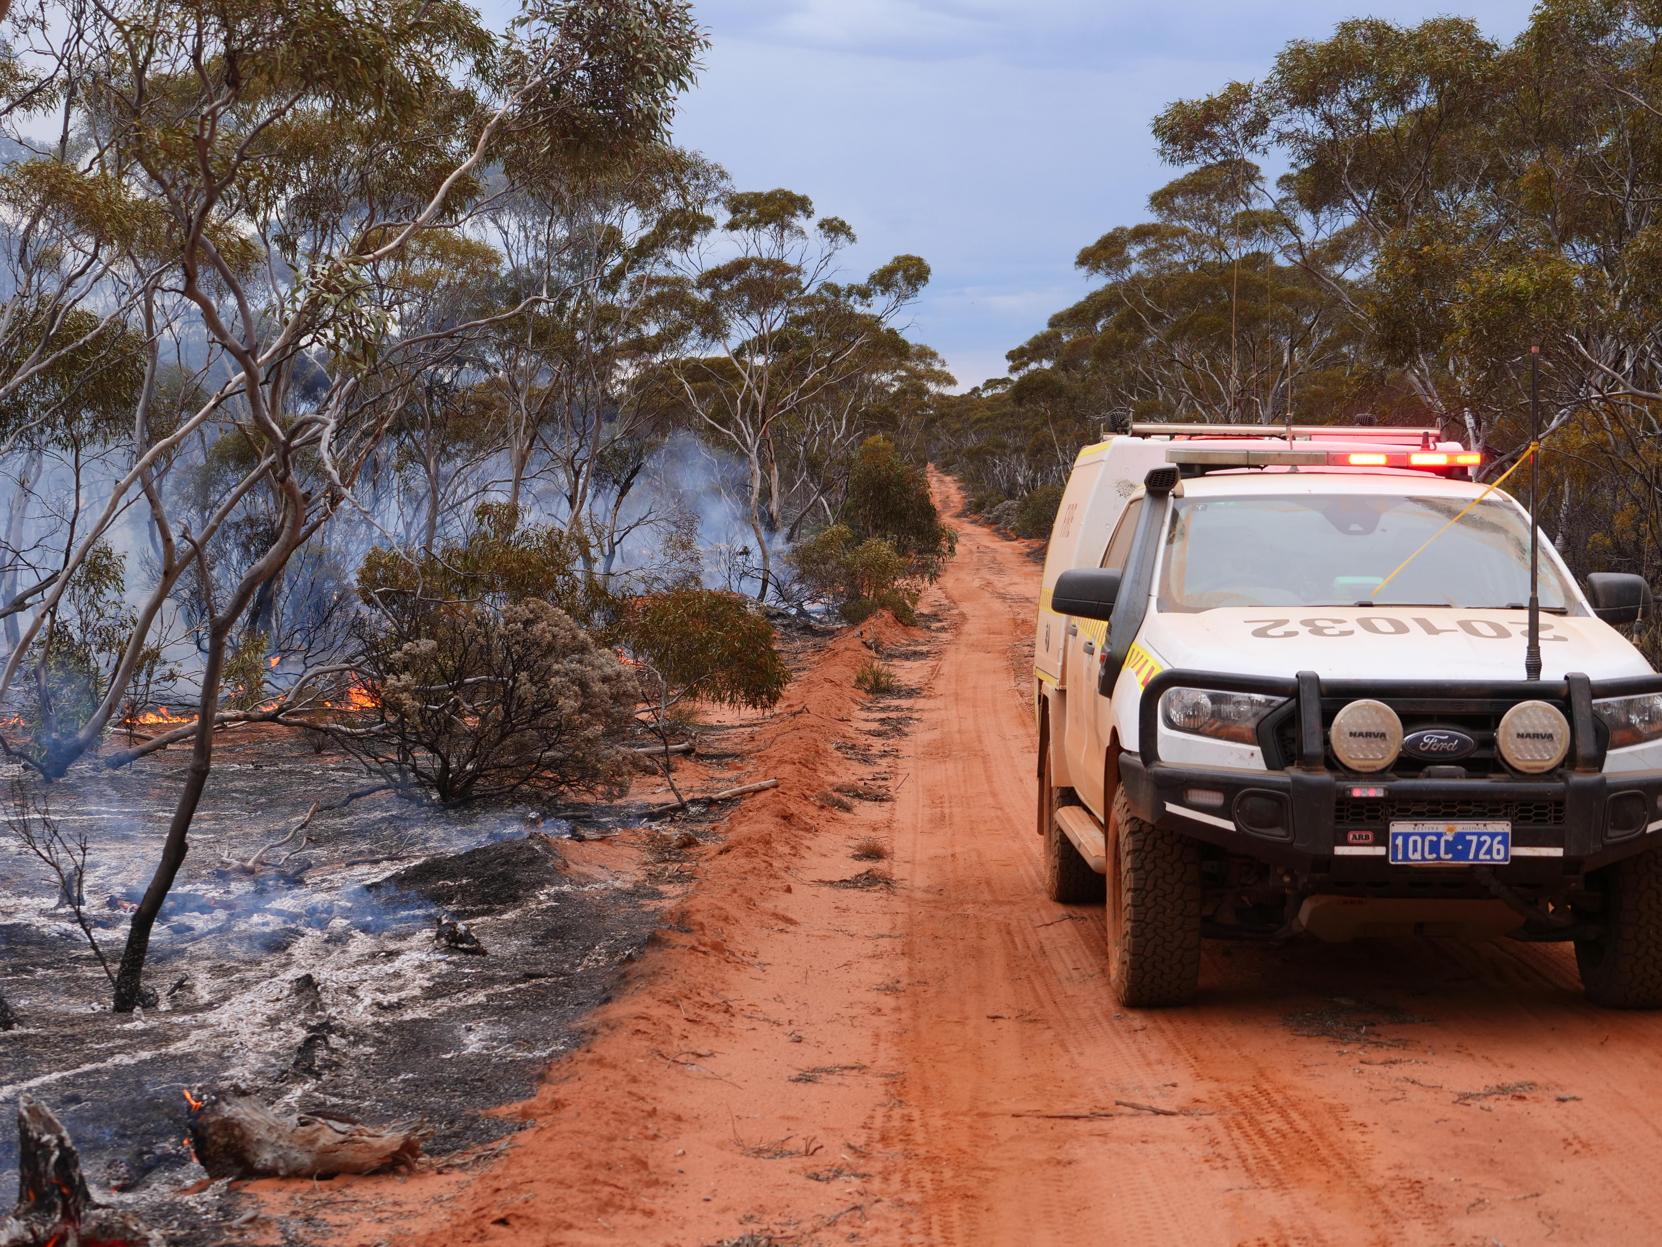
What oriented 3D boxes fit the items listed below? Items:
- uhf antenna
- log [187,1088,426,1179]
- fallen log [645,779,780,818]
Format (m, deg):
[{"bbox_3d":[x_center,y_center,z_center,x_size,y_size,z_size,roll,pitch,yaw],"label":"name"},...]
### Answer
[{"bbox_3d":[2.197,-0.331,10.500,0.047,1.080,0.047,0,1,0],"label":"uhf antenna"},{"bbox_3d":[-1.306,1.274,8.370,0.600,0.215,0.210,0,1,-6],"label":"log"},{"bbox_3d":[-0.671,1.000,19.300,0.900,0.065,0.065,-10,7,-35],"label":"fallen log"}]

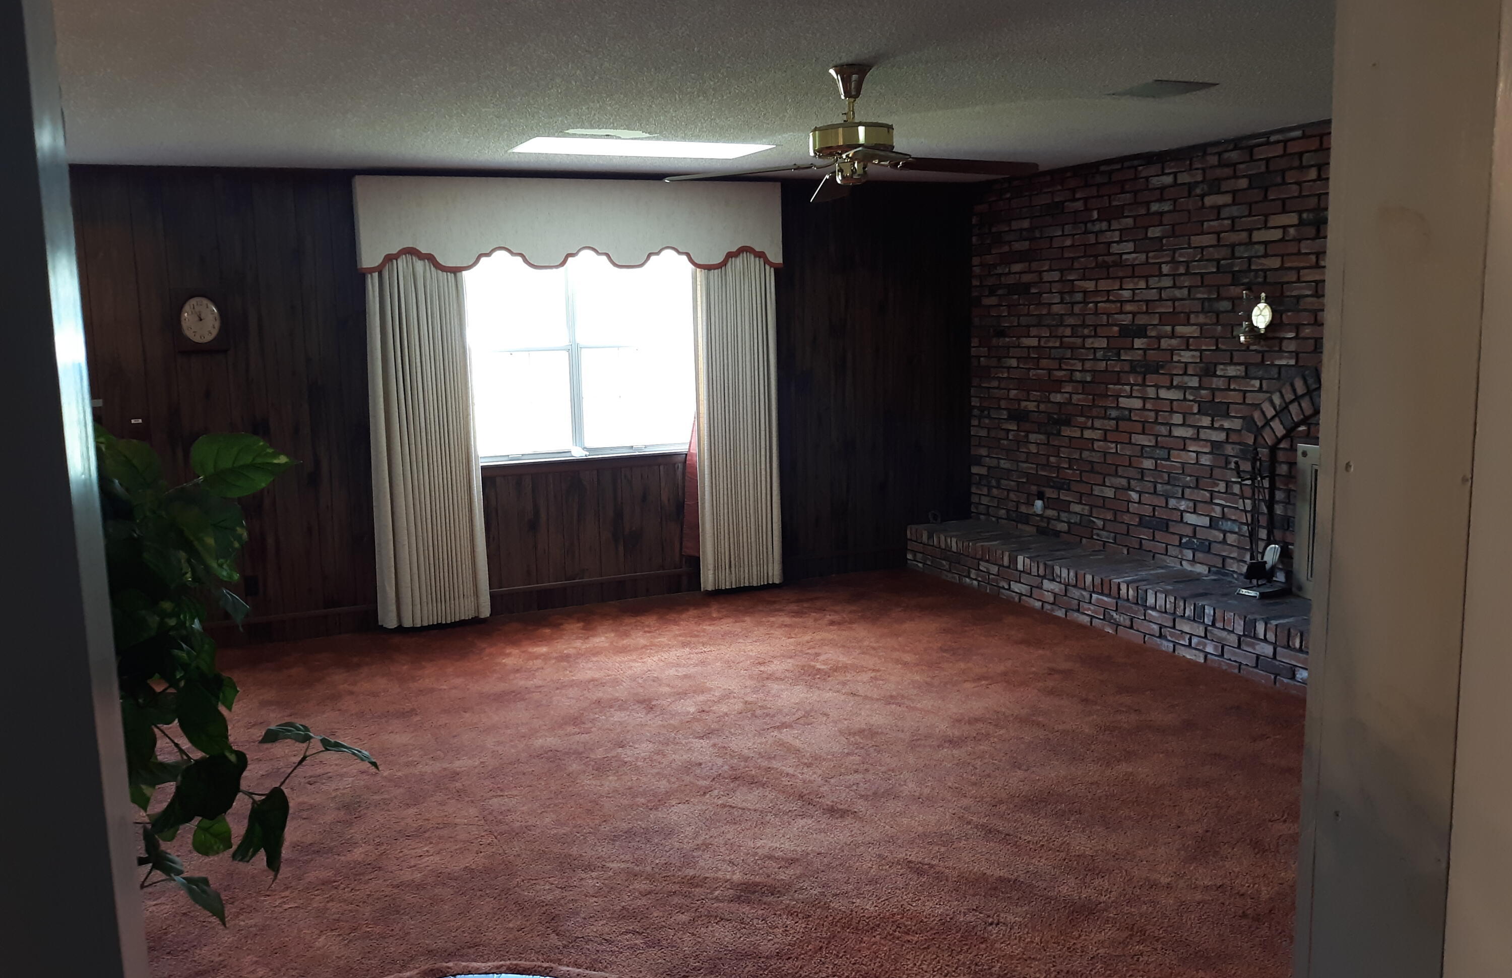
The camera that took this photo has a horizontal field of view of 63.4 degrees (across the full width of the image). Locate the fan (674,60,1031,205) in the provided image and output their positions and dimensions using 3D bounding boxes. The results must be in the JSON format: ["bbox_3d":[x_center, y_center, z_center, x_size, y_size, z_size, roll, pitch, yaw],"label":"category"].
[{"bbox_3d":[0.331,-1.248,4.220,1.310,0.400,1.310,-2,8,-3],"label":"fan"}]

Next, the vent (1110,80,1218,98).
[{"bbox_3d":[1.571,-1.552,4.769,0.305,0.030,0.305,-5,9,-24],"label":"vent"}]

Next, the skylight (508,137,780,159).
[{"bbox_3d":[-0.566,-1.710,6.101,1.200,0.060,0.525,-5,9,-24],"label":"skylight"}]

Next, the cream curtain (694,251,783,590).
[{"bbox_3d":[-0.106,-0.470,7.455,0.535,2.158,0.140,-5,9,-24],"label":"cream curtain"}]

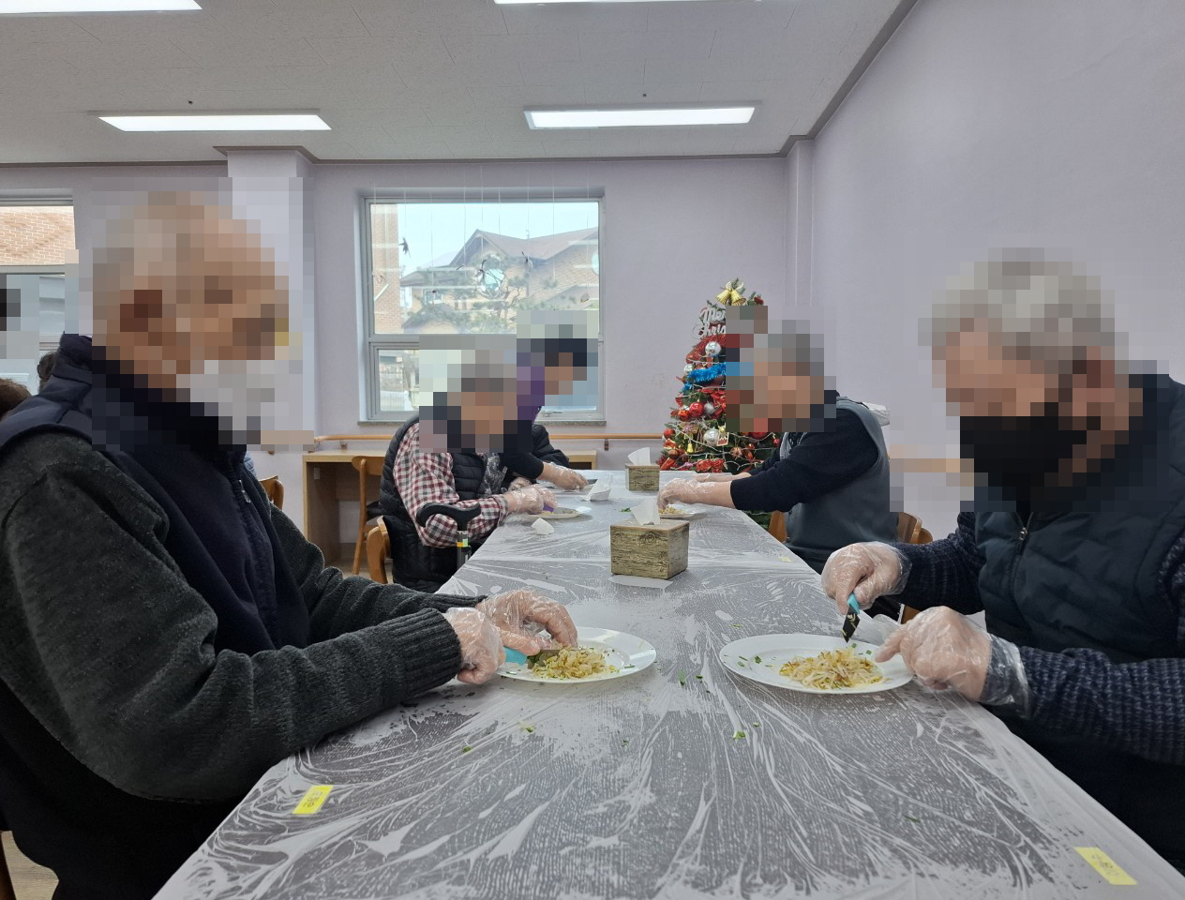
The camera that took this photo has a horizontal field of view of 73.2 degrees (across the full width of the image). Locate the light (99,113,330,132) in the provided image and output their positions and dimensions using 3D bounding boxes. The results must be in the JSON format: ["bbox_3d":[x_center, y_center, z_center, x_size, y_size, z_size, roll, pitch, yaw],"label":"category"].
[{"bbox_3d":[-2.149,-1.882,4.549,1.285,0.035,0.315,0,3,2],"label":"light"}]

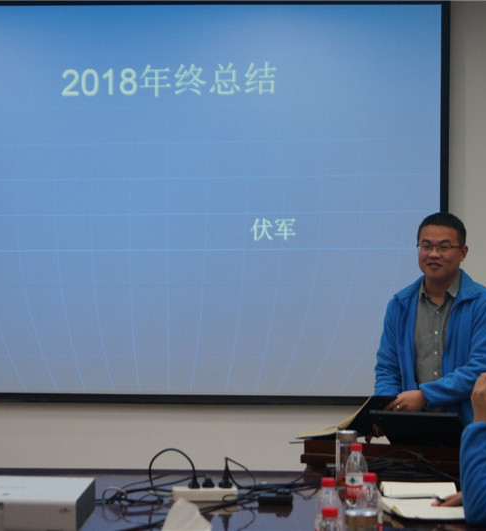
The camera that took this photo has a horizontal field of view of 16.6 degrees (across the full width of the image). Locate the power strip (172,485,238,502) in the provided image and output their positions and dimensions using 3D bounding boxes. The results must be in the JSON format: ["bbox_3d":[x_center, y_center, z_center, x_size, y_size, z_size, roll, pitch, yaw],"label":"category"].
[{"bbox_3d":[-0.109,0.658,4.770,0.187,0.036,0.060,1,0,0],"label":"power strip"}]

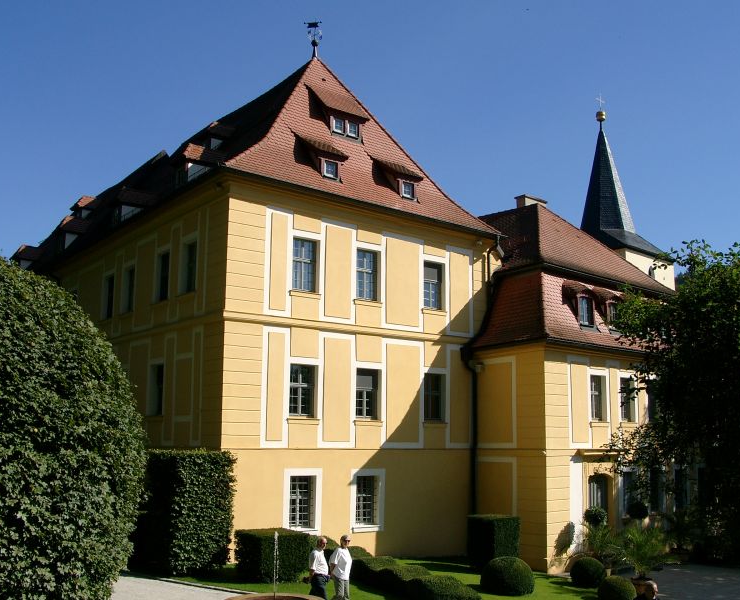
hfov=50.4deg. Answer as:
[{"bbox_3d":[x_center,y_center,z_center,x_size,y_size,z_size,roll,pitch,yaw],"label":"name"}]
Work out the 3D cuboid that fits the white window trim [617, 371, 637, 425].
[{"bbox_3d":[9.245,3.505,28.224,1.208,1.878,0.200,8,-12,-37],"label":"white window trim"}]

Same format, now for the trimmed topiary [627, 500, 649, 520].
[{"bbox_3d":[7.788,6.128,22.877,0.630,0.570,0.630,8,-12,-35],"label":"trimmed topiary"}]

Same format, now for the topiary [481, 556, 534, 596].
[{"bbox_3d":[3.305,6.535,18.875,1.260,0.880,1.260,1,-10,0],"label":"topiary"}]

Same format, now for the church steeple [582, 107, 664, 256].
[{"bbox_3d":[13.600,-6.499,45.483,5.450,9.324,5.450,8,-12,-35],"label":"church steeple"}]

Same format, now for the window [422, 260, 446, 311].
[{"bbox_3d":[2.248,-0.480,28.281,0.980,1.770,0.200,8,-12,-37],"label":"window"}]

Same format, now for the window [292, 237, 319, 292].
[{"bbox_3d":[-2.103,-1.103,25.015,0.980,1.760,0.200,8,-12,-37],"label":"window"}]

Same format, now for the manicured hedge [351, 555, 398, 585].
[{"bbox_3d":[0.136,6.672,19.383,1.000,0.750,1.000,8,-12,-37],"label":"manicured hedge"}]

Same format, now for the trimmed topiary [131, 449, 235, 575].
[{"bbox_3d":[-4.867,5.447,20.358,1.550,2.900,2.700,8,-12,-37],"label":"trimmed topiary"}]

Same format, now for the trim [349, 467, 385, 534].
[{"bbox_3d":[-0.076,6.248,24.508,1.303,1.902,0.200,8,-12,-37],"label":"trim"}]

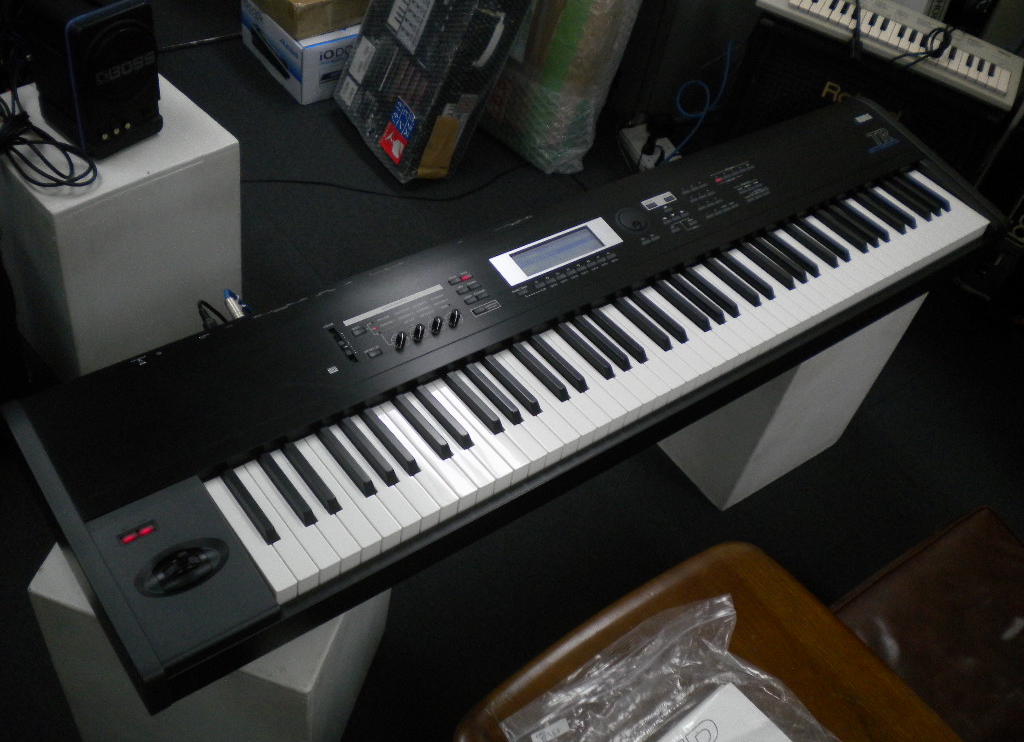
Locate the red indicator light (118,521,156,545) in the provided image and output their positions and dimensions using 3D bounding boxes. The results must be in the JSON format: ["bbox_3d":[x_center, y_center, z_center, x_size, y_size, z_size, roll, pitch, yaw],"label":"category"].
[{"bbox_3d":[-0.356,0.155,0.987,0.036,0.006,0.011,-24,63,-30],"label":"red indicator light"}]

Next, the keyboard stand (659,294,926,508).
[{"bbox_3d":[0.419,-0.047,1.758,0.300,0.400,0.300,-24,57,-30],"label":"keyboard stand"}]

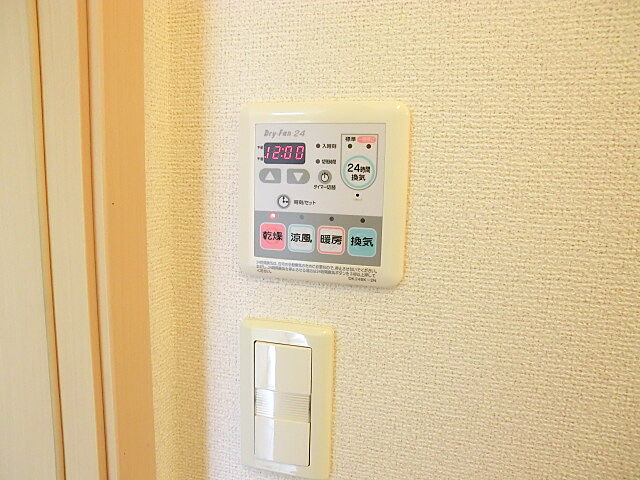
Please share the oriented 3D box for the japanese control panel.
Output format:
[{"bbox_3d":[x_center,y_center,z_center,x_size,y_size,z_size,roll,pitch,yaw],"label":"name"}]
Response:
[{"bbox_3d":[-0.001,-0.029,0.293,0.116,0.120,0.011,3,9,12],"label":"japanese control panel"}]

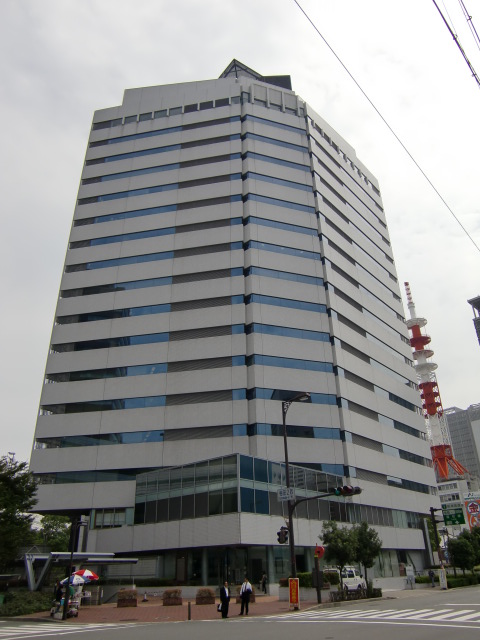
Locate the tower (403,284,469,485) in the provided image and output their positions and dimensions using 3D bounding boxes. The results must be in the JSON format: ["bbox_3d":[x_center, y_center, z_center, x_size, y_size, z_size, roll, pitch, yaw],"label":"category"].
[{"bbox_3d":[85.465,23.856,238.963,17.000,95.702,17.000,-22,-33,35],"label":"tower"}]

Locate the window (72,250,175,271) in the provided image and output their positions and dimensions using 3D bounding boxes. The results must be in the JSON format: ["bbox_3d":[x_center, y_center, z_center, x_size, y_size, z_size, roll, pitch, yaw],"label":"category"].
[{"bbox_3d":[-15.584,-7.589,67.760,14.904,1.285,0.400,-6,-27,10],"label":"window"}]

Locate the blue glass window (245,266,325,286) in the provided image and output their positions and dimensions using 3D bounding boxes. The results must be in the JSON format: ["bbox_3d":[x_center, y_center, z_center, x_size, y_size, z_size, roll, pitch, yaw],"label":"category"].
[{"bbox_3d":[5.708,-5.386,63.723,10.017,1.263,0.200,8,-28,-18],"label":"blue glass window"}]

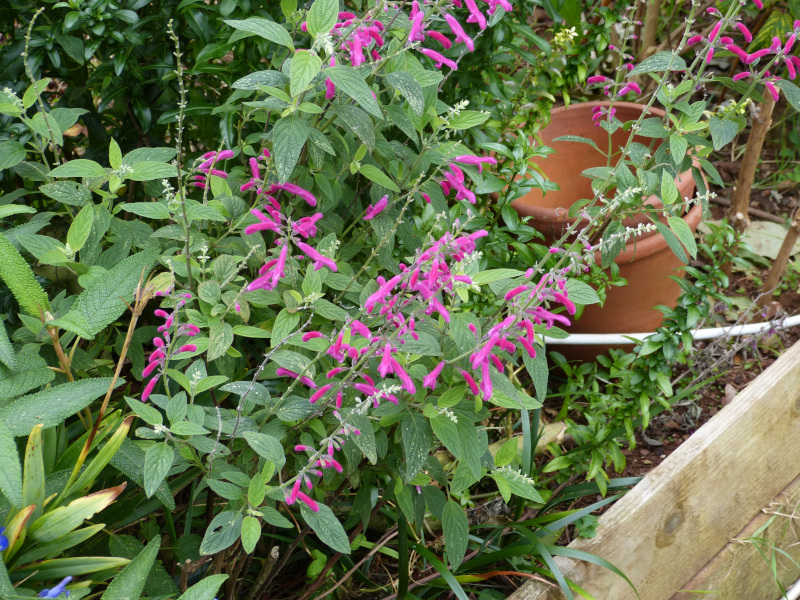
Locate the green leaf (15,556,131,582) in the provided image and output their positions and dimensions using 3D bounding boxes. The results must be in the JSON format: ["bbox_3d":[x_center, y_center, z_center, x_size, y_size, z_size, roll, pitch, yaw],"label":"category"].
[{"bbox_3d":[-0.324,0.266,1.550,0.119,0.010,0.023,-8,41,2],"label":"green leaf"}]

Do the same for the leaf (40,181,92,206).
[{"bbox_3d":[-0.342,-0.108,1.600,0.054,0.009,0.026,15,51,5],"label":"leaf"}]

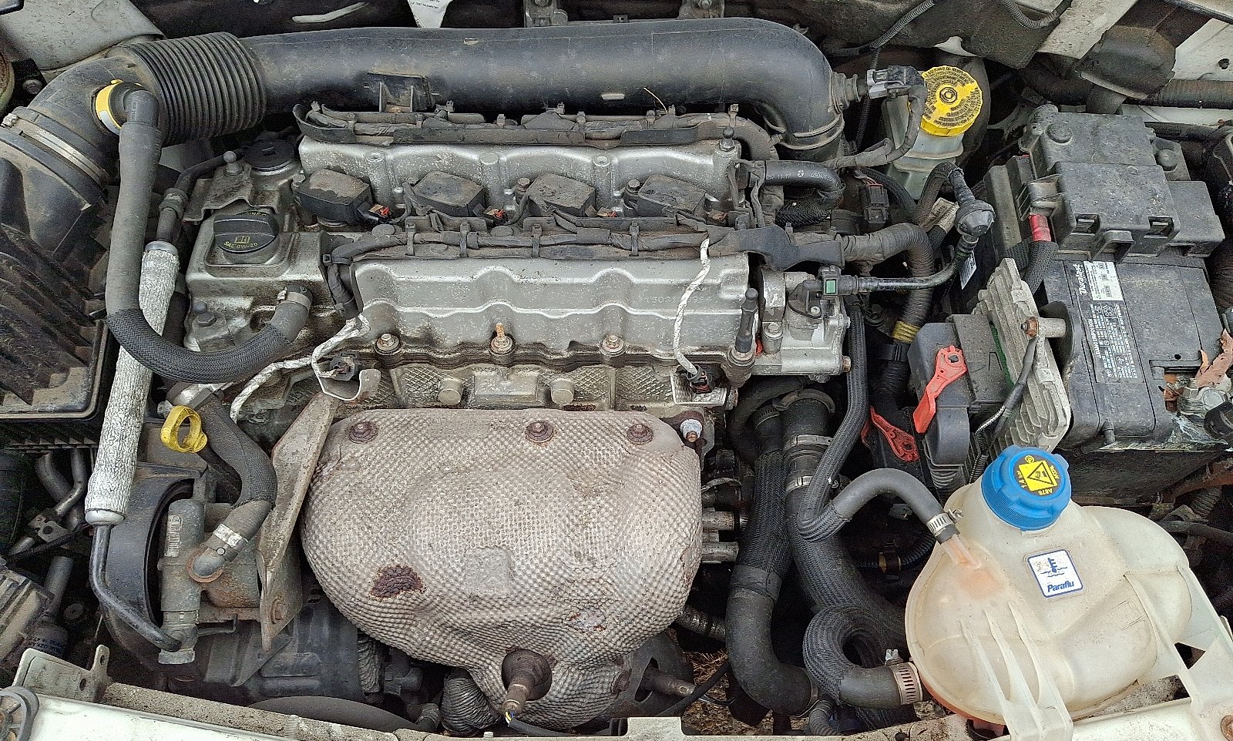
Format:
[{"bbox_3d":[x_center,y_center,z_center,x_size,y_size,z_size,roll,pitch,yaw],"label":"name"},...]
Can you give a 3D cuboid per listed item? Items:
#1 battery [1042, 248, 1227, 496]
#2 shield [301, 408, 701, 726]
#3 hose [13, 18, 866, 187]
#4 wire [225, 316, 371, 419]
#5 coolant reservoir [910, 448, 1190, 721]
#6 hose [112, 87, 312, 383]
[{"bbox_3d":[0.533,-0.016,1.003,0.175,0.190,0.278,0,64,0],"label":"battery"},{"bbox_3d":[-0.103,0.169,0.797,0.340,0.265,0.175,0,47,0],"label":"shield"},{"bbox_3d":[-0.160,-0.231,0.878,0.760,0.130,0.185,0,64,0],"label":"hose"},{"bbox_3d":[-0.275,-0.003,0.775,0.140,0.100,0.065,0,64,0],"label":"wire"},{"bbox_3d":[0.352,0.180,0.711,0.235,0.205,0.195,0,64,0],"label":"coolant reservoir"},{"bbox_3d":[-0.338,-0.098,0.776,0.170,0.140,0.230,0,64,0],"label":"hose"}]

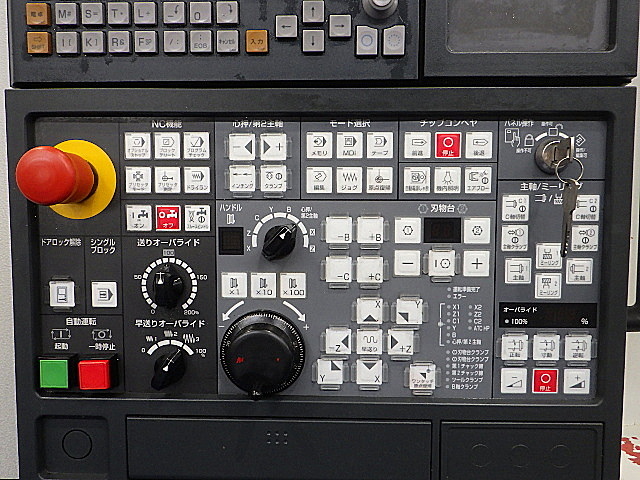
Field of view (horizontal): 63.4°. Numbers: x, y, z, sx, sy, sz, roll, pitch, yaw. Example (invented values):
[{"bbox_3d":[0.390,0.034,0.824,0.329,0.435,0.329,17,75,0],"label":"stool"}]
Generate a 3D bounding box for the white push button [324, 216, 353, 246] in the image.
[{"bbox_3d":[0.014,-0.007,0.384,0.019,0.019,0.006,0,3,2],"label":"white push button"}]

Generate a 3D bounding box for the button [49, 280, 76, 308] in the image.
[{"bbox_3d":[-0.192,0.040,0.389,0.019,0.019,0.006,0,4,1],"label":"button"}]

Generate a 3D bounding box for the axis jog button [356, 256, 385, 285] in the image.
[{"bbox_3d":[0.037,0.022,0.385,0.019,0.019,0.006,0,3,2],"label":"axis jog button"}]

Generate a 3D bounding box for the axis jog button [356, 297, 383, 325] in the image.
[{"bbox_3d":[0.037,0.053,0.386,0.019,0.019,0.006,0,4,1],"label":"axis jog button"}]

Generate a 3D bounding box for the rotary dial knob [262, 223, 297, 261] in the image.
[{"bbox_3d":[-0.029,0.002,0.378,0.025,0.026,0.018,0,4,1],"label":"rotary dial knob"}]

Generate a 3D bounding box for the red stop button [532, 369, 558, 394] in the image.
[{"bbox_3d":[0.170,0.106,0.393,0.019,0.019,0.008,0,3,2],"label":"red stop button"}]

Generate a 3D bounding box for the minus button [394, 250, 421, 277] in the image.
[{"bbox_3d":[0.065,0.017,0.384,0.018,0.019,0.006,0,3,2],"label":"minus button"}]

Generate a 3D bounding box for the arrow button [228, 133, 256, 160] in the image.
[{"bbox_3d":[-0.056,-0.068,0.380,0.019,0.019,0.006,0,4,1],"label":"arrow button"}]

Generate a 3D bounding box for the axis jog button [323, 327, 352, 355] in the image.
[{"bbox_3d":[0.014,0.076,0.389,0.019,0.019,0.006,0,3,2],"label":"axis jog button"}]

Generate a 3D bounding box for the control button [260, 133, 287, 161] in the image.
[{"bbox_3d":[-0.034,-0.069,0.388,0.019,0.019,0.008,0,3,2],"label":"control button"}]

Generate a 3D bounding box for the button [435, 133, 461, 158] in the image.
[{"bbox_3d":[0.093,-0.069,0.377,0.019,0.019,0.006,0,4,1],"label":"button"}]

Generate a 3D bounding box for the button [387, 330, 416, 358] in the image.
[{"bbox_3d":[0.060,0.076,0.387,0.019,0.019,0.006,0,3,2],"label":"button"}]

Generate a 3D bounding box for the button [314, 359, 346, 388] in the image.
[{"bbox_3d":[0.008,0.100,0.397,0.019,0.019,0.008,0,3,2],"label":"button"}]

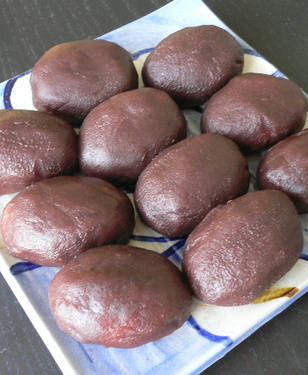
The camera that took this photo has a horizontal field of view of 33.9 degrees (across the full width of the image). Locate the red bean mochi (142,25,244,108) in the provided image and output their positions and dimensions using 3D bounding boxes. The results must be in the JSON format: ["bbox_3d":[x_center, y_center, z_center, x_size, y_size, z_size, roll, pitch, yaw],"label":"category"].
[{"bbox_3d":[0.025,-0.077,0.315,0.069,0.034,0.054,-32,65,-18],"label":"red bean mochi"}]

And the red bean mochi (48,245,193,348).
[{"bbox_3d":[-0.016,0.051,0.239,0.069,0.034,0.050,0,60,-1],"label":"red bean mochi"}]

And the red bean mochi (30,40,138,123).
[{"bbox_3d":[-0.042,-0.066,0.307,0.066,0.034,0.059,-17,62,-11],"label":"red bean mochi"}]

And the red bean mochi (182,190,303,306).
[{"bbox_3d":[0.045,0.029,0.253,0.070,0.035,0.049,-37,67,-20],"label":"red bean mochi"}]

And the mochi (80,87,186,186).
[{"bbox_3d":[-0.012,-0.030,0.286,0.055,0.035,0.068,38,66,19],"label":"mochi"}]

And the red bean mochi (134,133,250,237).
[{"bbox_3d":[0.021,-0.003,0.271,0.069,0.035,0.051,-37,67,-20],"label":"red bean mochi"}]

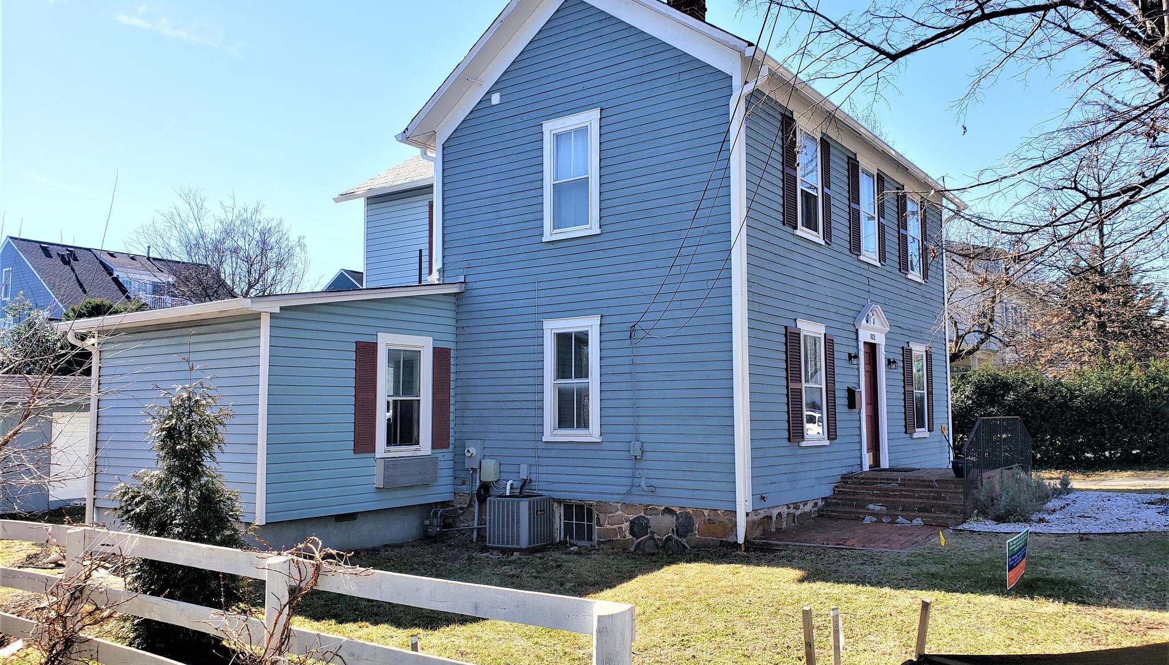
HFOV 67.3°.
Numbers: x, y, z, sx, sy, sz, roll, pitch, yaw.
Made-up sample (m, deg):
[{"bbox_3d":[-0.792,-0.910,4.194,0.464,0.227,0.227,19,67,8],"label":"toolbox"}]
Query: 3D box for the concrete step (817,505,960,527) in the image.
[{"bbox_3d":[4.158,2.511,11.953,1.871,0.111,0.300,-4,-7,37],"label":"concrete step"}]

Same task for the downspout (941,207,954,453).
[{"bbox_3d":[7.681,0.133,18.280,0.315,5.498,0.110,-4,-7,37],"label":"downspout"}]

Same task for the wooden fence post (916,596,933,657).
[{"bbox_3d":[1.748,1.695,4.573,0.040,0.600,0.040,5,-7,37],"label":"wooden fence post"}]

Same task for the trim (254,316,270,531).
[{"bbox_3d":[-4.038,1.085,11.062,0.085,2.622,0.085,-4,-7,37],"label":"trim"}]

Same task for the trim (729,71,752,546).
[{"bbox_3d":[1.960,-0.452,10.931,0.130,5.804,0.130,-4,-7,37],"label":"trim"}]

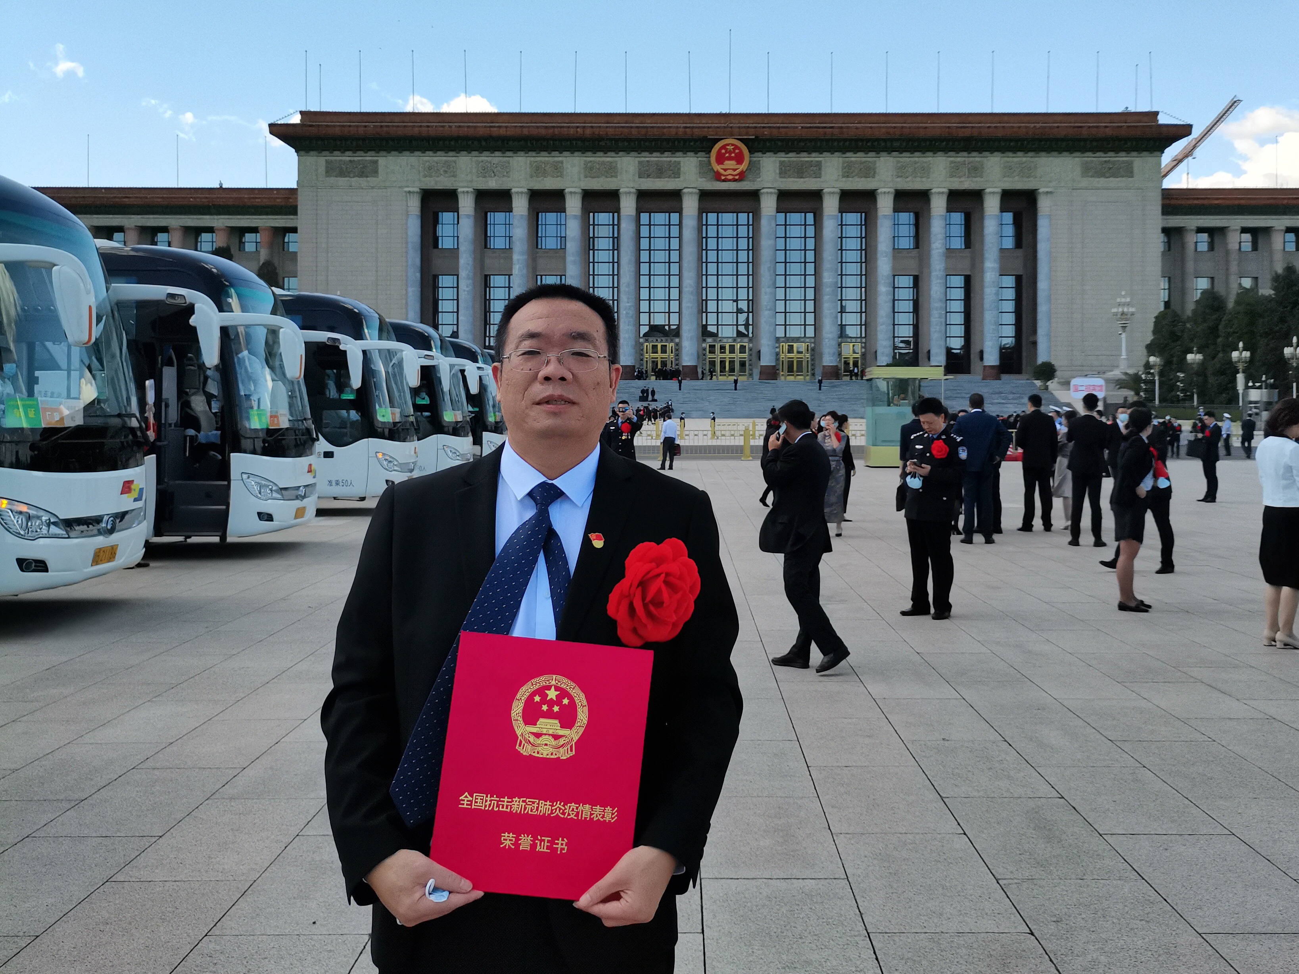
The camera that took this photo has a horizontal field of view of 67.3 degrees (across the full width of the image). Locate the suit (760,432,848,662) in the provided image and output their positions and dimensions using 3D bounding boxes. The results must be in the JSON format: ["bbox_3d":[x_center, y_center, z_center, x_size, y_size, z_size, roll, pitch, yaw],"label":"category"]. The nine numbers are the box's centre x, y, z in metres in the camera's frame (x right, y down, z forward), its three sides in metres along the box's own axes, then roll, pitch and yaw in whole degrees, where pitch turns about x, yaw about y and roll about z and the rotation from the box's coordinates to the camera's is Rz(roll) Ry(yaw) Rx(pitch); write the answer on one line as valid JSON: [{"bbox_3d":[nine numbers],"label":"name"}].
[{"bbox_3d":[0.968,0.378,6.100,0.580,1.450,0.540,2,4,29],"label":"suit"}]

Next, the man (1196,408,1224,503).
[{"bbox_3d":[10.326,-0.562,18.000,0.450,1.680,0.500,0,3,-7],"label":"man"}]

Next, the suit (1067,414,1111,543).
[{"bbox_3d":[5.173,-0.096,11.500,0.530,1.520,0.360,1,4,22],"label":"suit"}]

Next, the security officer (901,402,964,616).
[{"bbox_3d":[2.196,0.162,7.580,0.560,1.710,0.460,3,4,38],"label":"security officer"}]

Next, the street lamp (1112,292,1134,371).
[{"bbox_3d":[54.346,-17.766,112.000,2.500,9.300,2.500,0,3,0],"label":"street lamp"}]

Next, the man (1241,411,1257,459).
[{"bbox_3d":[21.374,-1.864,34.800,0.540,1.740,0.430,1,4,23],"label":"man"}]

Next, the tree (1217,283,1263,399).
[{"bbox_3d":[53.272,-12.128,88.000,4.600,11.800,4.600,0,3,0],"label":"tree"}]

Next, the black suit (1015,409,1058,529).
[{"bbox_3d":[5.198,-0.238,13.100,0.560,1.600,0.360,0,3,7],"label":"black suit"}]

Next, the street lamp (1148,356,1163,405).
[{"bbox_3d":[38.889,-7.606,75.000,1.150,5.100,1.150,0,3,0],"label":"street lamp"}]

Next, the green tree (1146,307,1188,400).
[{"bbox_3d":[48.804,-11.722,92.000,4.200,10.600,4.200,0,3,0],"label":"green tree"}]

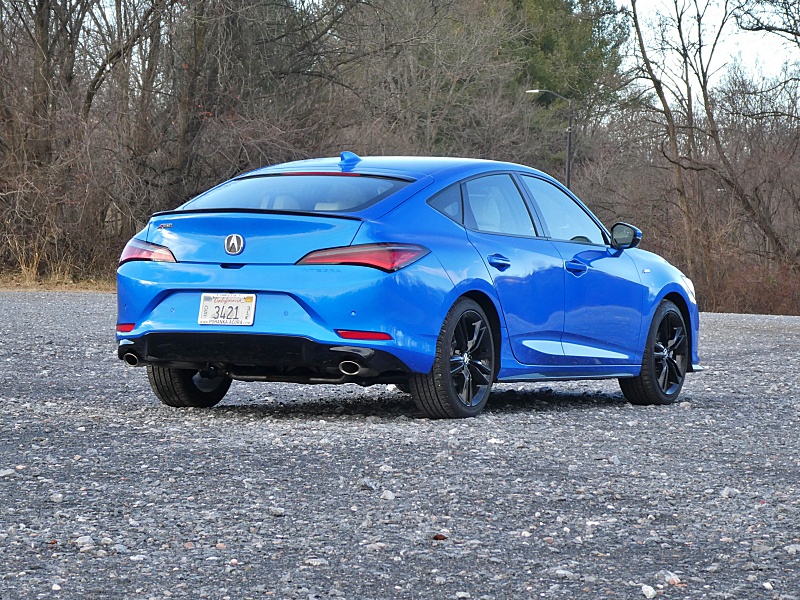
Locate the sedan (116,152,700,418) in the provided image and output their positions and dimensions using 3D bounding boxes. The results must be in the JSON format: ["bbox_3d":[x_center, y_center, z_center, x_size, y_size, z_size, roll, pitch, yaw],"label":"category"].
[{"bbox_3d":[0.207,-0.106,15.170,1.850,1.410,4.720,1,0,28],"label":"sedan"}]

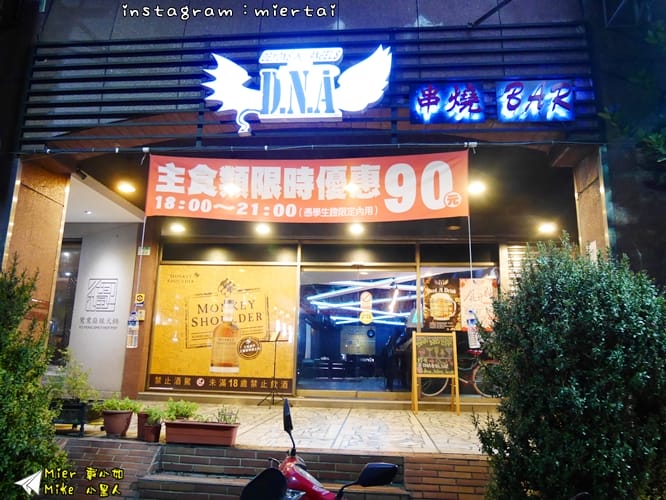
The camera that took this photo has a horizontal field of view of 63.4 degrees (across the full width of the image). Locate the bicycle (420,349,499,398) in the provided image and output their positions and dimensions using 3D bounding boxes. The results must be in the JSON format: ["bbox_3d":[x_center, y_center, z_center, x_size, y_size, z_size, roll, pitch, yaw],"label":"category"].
[{"bbox_3d":[2.116,1.974,8.948,1.613,0.930,0.500,0,-11,5],"label":"bicycle"}]

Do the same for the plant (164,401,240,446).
[{"bbox_3d":[-1.113,1.471,4.602,0.618,0.330,0.250,0,-11,5],"label":"plant"}]

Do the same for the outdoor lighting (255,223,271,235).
[{"bbox_3d":[-1.135,-0.340,8.735,0.220,0.080,0.220,0,-12,5],"label":"outdoor lighting"}]

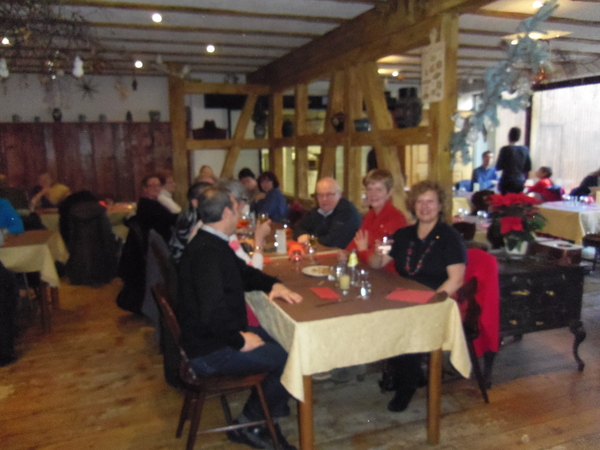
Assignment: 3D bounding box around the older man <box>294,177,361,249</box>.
[{"bbox_3d":[0.162,0.280,3.759,0.700,1.270,0.550,-8,12,-39],"label":"older man"}]

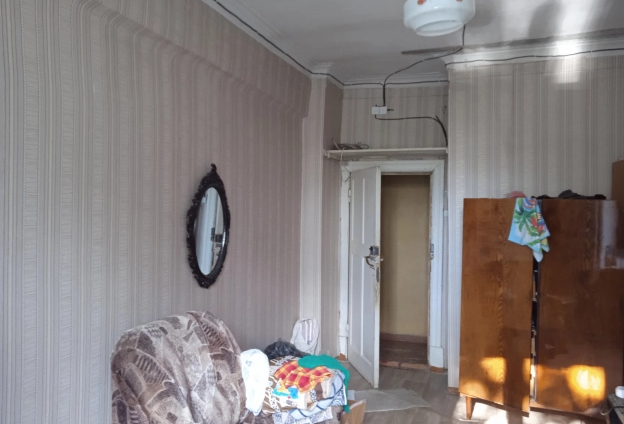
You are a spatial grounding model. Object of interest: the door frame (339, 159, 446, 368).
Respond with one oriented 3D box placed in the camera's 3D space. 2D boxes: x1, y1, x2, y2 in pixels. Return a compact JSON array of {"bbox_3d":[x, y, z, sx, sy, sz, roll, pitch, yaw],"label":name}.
[{"bbox_3d":[0.827,0.519,5.256,1.080,2.120,0.140,1,1,19],"label":"door frame"}]

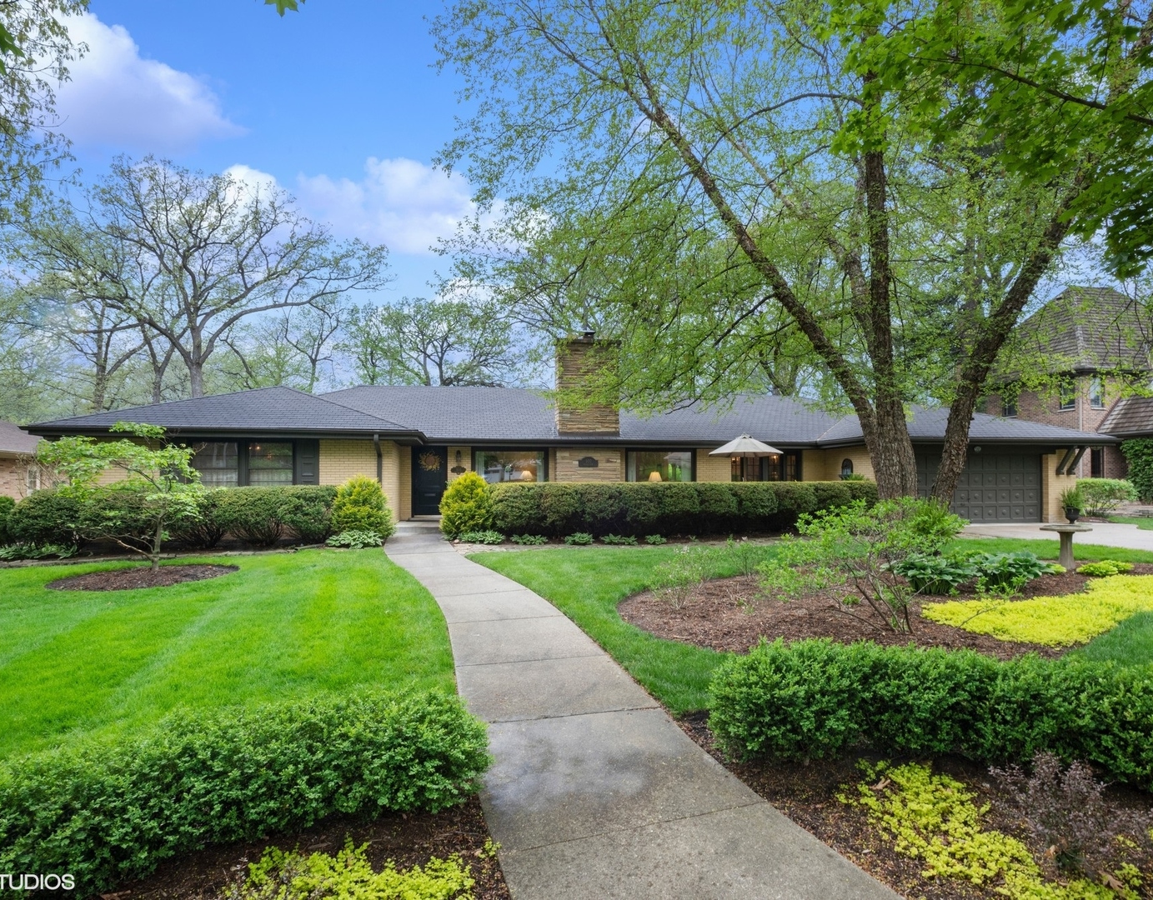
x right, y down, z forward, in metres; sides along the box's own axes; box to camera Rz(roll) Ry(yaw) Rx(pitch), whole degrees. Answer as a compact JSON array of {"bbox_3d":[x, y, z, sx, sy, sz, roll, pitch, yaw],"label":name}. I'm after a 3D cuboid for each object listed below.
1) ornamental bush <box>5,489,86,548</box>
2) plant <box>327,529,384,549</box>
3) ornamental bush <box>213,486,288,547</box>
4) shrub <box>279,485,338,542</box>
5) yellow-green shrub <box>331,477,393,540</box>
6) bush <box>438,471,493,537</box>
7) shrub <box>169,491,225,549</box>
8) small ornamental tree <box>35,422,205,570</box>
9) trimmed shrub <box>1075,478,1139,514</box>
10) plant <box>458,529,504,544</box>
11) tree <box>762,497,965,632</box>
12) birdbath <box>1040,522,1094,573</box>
[{"bbox_3d":[-11.638,1.511,14.000,1.420,1.308,1.380,0,-2,-10],"label":"ornamental bush"},{"bbox_3d":[-4.829,1.937,13.900,1.150,0.360,0.800,0,-2,-10],"label":"plant"},{"bbox_3d":[-7.424,1.511,14.500,1.600,1.367,1.420,0,-2,-10],"label":"ornamental bush"},{"bbox_3d":[-6.182,1.506,14.800,1.380,1.371,1.350,0,-2,-10],"label":"shrub"},{"bbox_3d":[-5.037,1.371,15.000,1.470,1.576,1.450,0,-2,-10],"label":"yellow-green shrub"},{"bbox_3d":[-2.952,1.420,17.000,1.400,1.750,1.350,0,-1,0],"label":"bush"},{"bbox_3d":[-8.825,1.604,14.800,1.300,1.350,1.250,0,-1,0],"label":"shrub"},{"bbox_3d":[-8.117,0.830,11.400,2.650,2.630,2.350,0,-1,0],"label":"small ornamental tree"},{"bbox_3d":[19.214,1.706,23.300,2.300,1.368,2.000,0,-2,-10],"label":"trimmed shrub"},{"bbox_3d":[-2.333,2.115,15.500,1.050,0.310,0.750,0,-1,0],"label":"plant"},{"bbox_3d":[3.197,1.304,7.200,2.200,1.520,1.950,0,-1,0],"label":"tree"},{"bbox_3d":[8.451,1.692,11.000,0.700,0.760,0.700,0,-1,0],"label":"birdbath"}]

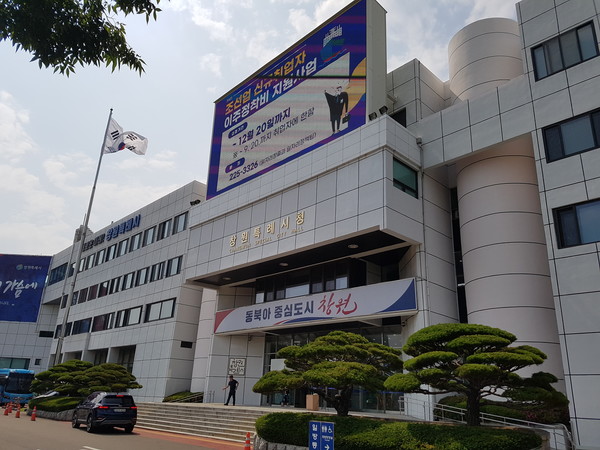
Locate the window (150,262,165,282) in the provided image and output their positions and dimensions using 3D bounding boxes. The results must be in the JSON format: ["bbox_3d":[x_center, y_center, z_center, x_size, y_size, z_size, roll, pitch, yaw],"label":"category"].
[{"bbox_3d":[-12.292,4.100,39.051,0.150,1.570,2.310,22,-28,-40],"label":"window"}]

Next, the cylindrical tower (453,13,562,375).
[{"bbox_3d":[10.349,-0.959,22.967,4.205,20.688,4.205,3,-21,1],"label":"cylindrical tower"}]

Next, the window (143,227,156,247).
[{"bbox_3d":[-15.039,1.235,45.436,0.150,1.796,2.409,22,-28,-40],"label":"window"}]

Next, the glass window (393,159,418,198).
[{"bbox_3d":[4.909,-2.134,20.989,2.100,1.500,0.150,22,-28,-40],"label":"glass window"}]

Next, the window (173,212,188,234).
[{"bbox_3d":[-10.204,-0.103,38.577,0.150,1.630,2.200,22,-28,-40],"label":"window"}]

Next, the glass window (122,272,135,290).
[{"bbox_3d":[-17.383,5.806,46.015,0.150,1.621,2.453,22,-28,-40],"label":"glass window"}]

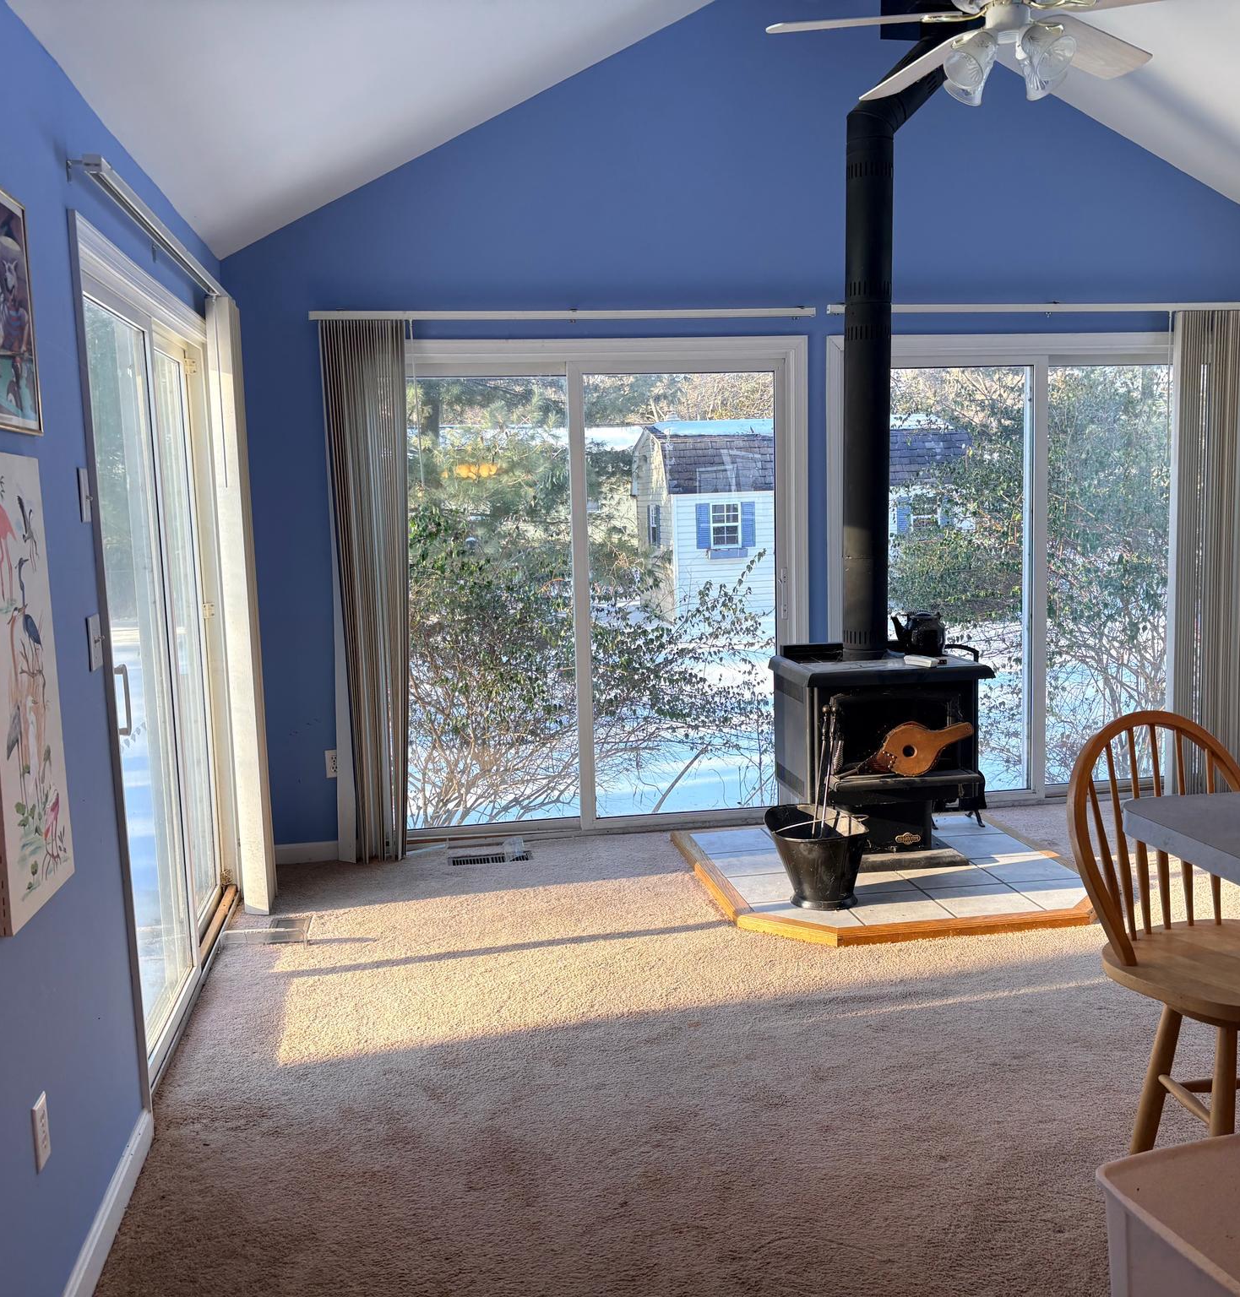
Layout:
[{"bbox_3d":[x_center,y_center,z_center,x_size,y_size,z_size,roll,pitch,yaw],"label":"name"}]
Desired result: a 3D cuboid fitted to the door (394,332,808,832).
[{"bbox_3d":[-0.142,-0.243,5.441,1.920,2.060,0.120,-3,7,-9],"label":"door"}]

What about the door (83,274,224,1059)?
[{"bbox_3d":[-1.316,0.009,3.879,0.120,2.020,1.870,-3,7,-9],"label":"door"}]

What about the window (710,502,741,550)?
[{"bbox_3d":[1.663,-1.940,20.500,0.490,0.730,0.070,-3,7,-9],"label":"window"}]

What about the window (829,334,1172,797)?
[{"bbox_3d":[1.846,-0.343,5.749,1.920,2.050,0.120,-3,7,-9],"label":"window"}]

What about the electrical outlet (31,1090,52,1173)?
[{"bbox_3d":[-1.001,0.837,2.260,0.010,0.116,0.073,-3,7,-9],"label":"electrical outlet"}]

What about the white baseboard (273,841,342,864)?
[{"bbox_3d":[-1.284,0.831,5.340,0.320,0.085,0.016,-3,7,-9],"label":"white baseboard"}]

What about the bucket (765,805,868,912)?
[{"bbox_3d":[0.681,0.708,4.489,0.370,0.310,0.320,2,8,28],"label":"bucket"}]

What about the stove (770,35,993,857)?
[{"bbox_3d":[0.945,-0.708,4.780,0.700,3.030,0.580,-3,7,-9],"label":"stove"}]

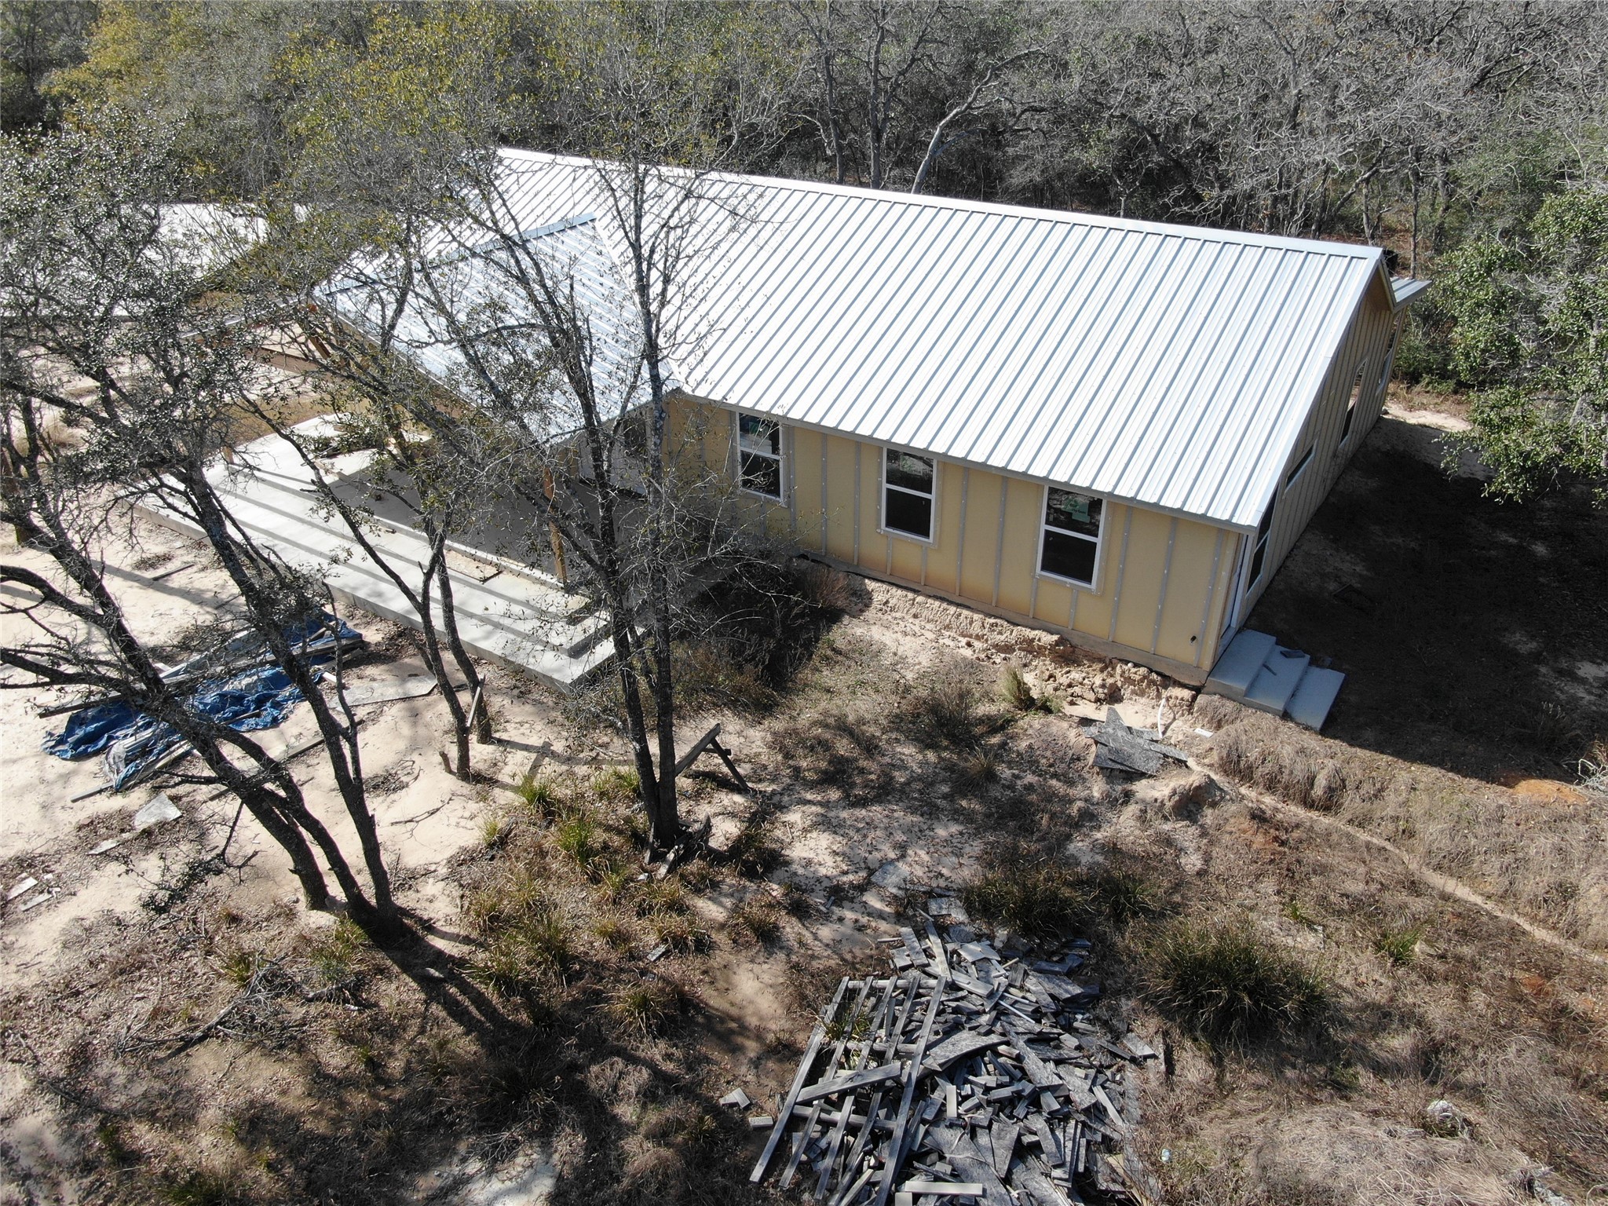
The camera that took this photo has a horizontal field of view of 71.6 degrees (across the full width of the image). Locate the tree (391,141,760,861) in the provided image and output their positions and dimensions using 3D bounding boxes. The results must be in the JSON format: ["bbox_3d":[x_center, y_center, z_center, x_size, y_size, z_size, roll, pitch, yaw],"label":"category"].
[{"bbox_3d":[-2.192,-0.392,11.631,3.500,7.400,3.300,-1,30,0],"label":"tree"}]

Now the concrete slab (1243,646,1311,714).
[{"bbox_3d":[6.536,1.083,15.386,0.503,0.160,1.530,19,36,30],"label":"concrete slab"}]

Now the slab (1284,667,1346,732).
[{"bbox_3d":[6.941,1.339,15.205,0.500,0.150,1.520,19,36,30],"label":"slab"}]

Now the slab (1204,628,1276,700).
[{"bbox_3d":[6.119,0.833,15.563,0.502,0.170,1.525,19,36,30],"label":"slab"}]

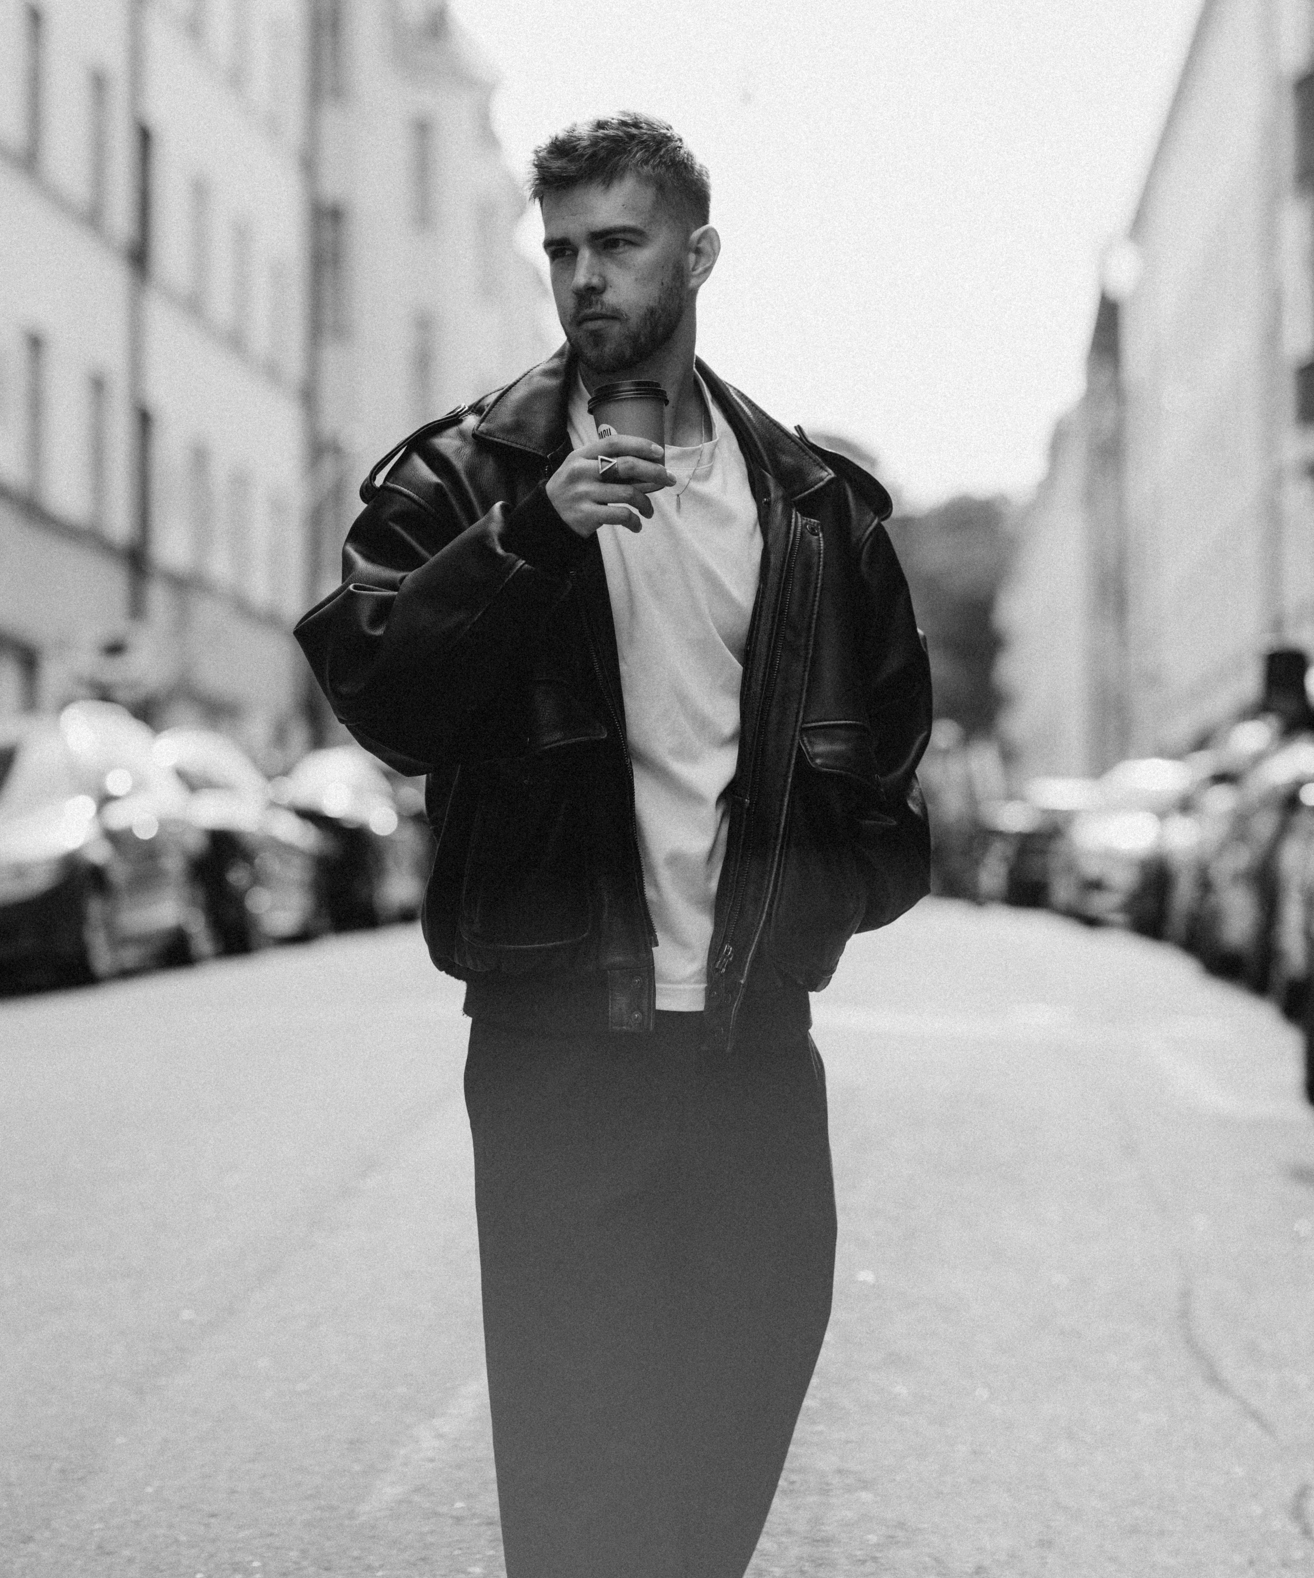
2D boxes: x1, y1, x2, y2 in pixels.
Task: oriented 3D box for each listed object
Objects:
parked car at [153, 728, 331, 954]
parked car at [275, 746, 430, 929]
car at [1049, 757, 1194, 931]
[{"bbox_3d":[-3.440,0.340,31.600,1.800,1.480,4.400,0,-1,3],"label":"parked car"},{"bbox_3d":[-3.020,0.380,38.600,1.800,1.470,4.400,0,-1,3],"label":"parked car"},{"bbox_3d":[4.300,0.410,39.000,1.800,1.450,4.400,0,-1,3],"label":"car"}]

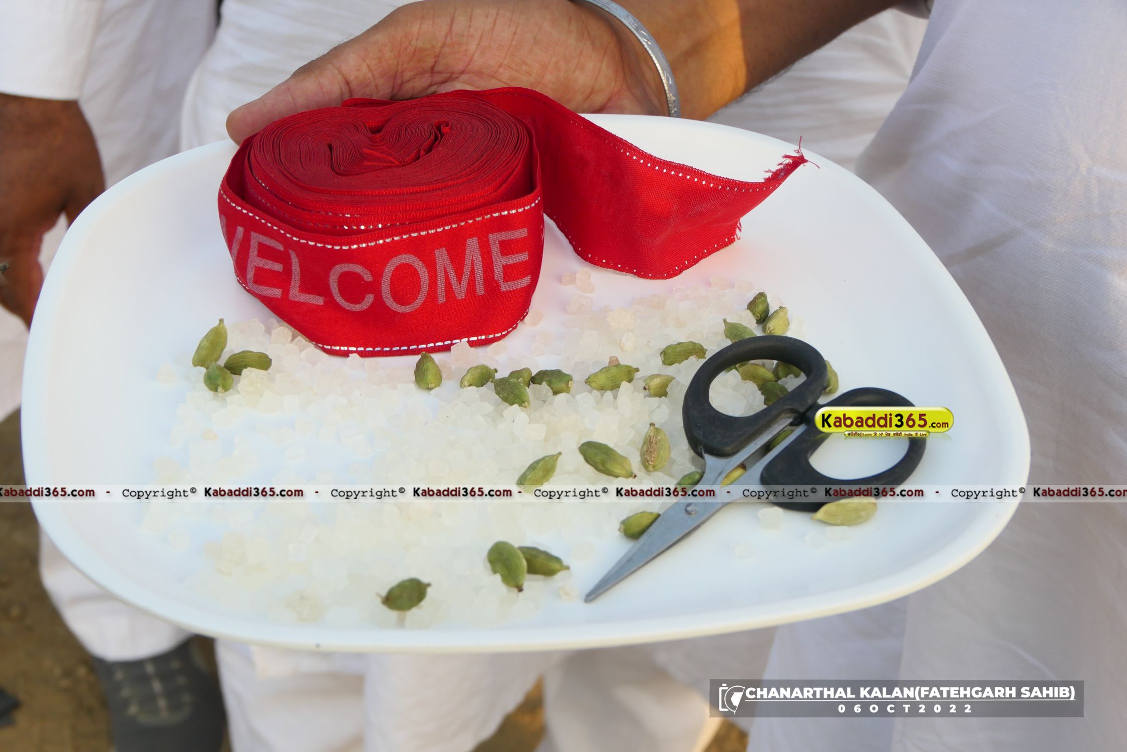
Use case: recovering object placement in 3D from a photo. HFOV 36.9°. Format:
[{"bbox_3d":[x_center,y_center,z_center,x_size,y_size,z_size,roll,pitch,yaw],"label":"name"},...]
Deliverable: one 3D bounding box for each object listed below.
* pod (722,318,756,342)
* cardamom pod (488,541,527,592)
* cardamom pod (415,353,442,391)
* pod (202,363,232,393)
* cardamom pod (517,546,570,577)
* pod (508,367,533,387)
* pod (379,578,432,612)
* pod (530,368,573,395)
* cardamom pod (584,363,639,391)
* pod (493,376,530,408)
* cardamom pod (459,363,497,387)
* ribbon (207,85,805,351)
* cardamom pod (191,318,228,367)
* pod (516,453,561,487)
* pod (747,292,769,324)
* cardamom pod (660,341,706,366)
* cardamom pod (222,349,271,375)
[{"bbox_3d":[0.057,-0.013,0.536,0.009,0.008,0.017,-23,44,-31],"label":"pod"},{"bbox_3d":[-0.015,0.050,0.446,0.009,0.008,0.018,-10,39,-18],"label":"cardamom pod"},{"bbox_3d":[-0.041,-0.002,0.513,0.008,0.008,0.016,-4,37,-10],"label":"cardamom pod"},{"bbox_3d":[-0.103,0.000,0.505,0.008,0.007,0.014,-14,40,-22],"label":"pod"},{"bbox_3d":[-0.006,0.050,0.454,0.016,0.007,0.007,13,36,15],"label":"cardamom pod"},{"bbox_3d":[-0.013,0.001,0.512,0.007,0.007,0.012,11,37,11],"label":"pod"},{"bbox_3d":[-0.041,0.057,0.438,0.013,0.008,0.008,-19,40,-28],"label":"pod"},{"bbox_3d":[-0.004,0.002,0.518,0.013,0.008,0.008,7,35,7],"label":"pod"},{"bbox_3d":[0.015,0.000,0.520,0.018,0.008,0.008,-13,37,-21],"label":"cardamom pod"},{"bbox_3d":[-0.015,0.005,0.507,0.008,0.007,0.015,-25,45,-33],"label":"pod"},{"bbox_3d":[-0.026,0.000,0.512,0.014,0.007,0.008,-25,45,-33],"label":"cardamom pod"},{"bbox_3d":[-0.015,-0.055,0.572,0.196,0.049,0.096,-2,35,-6],"label":"ribbon"},{"bbox_3d":[-0.112,-0.010,0.534,0.008,0.008,0.022,9,47,9],"label":"cardamom pod"},{"bbox_3d":[-0.007,0.029,0.527,0.008,0.007,0.018,28,48,33],"label":"pod"},{"bbox_3d":[0.065,-0.023,0.565,0.007,0.007,0.017,7,35,7],"label":"pod"},{"bbox_3d":[0.038,-0.007,0.534,0.016,0.008,0.008,-9,36,-16],"label":"cardamom pod"},{"bbox_3d":[-0.096,-0.004,0.512,0.015,0.008,0.008,-11,39,-19],"label":"cardamom pod"}]

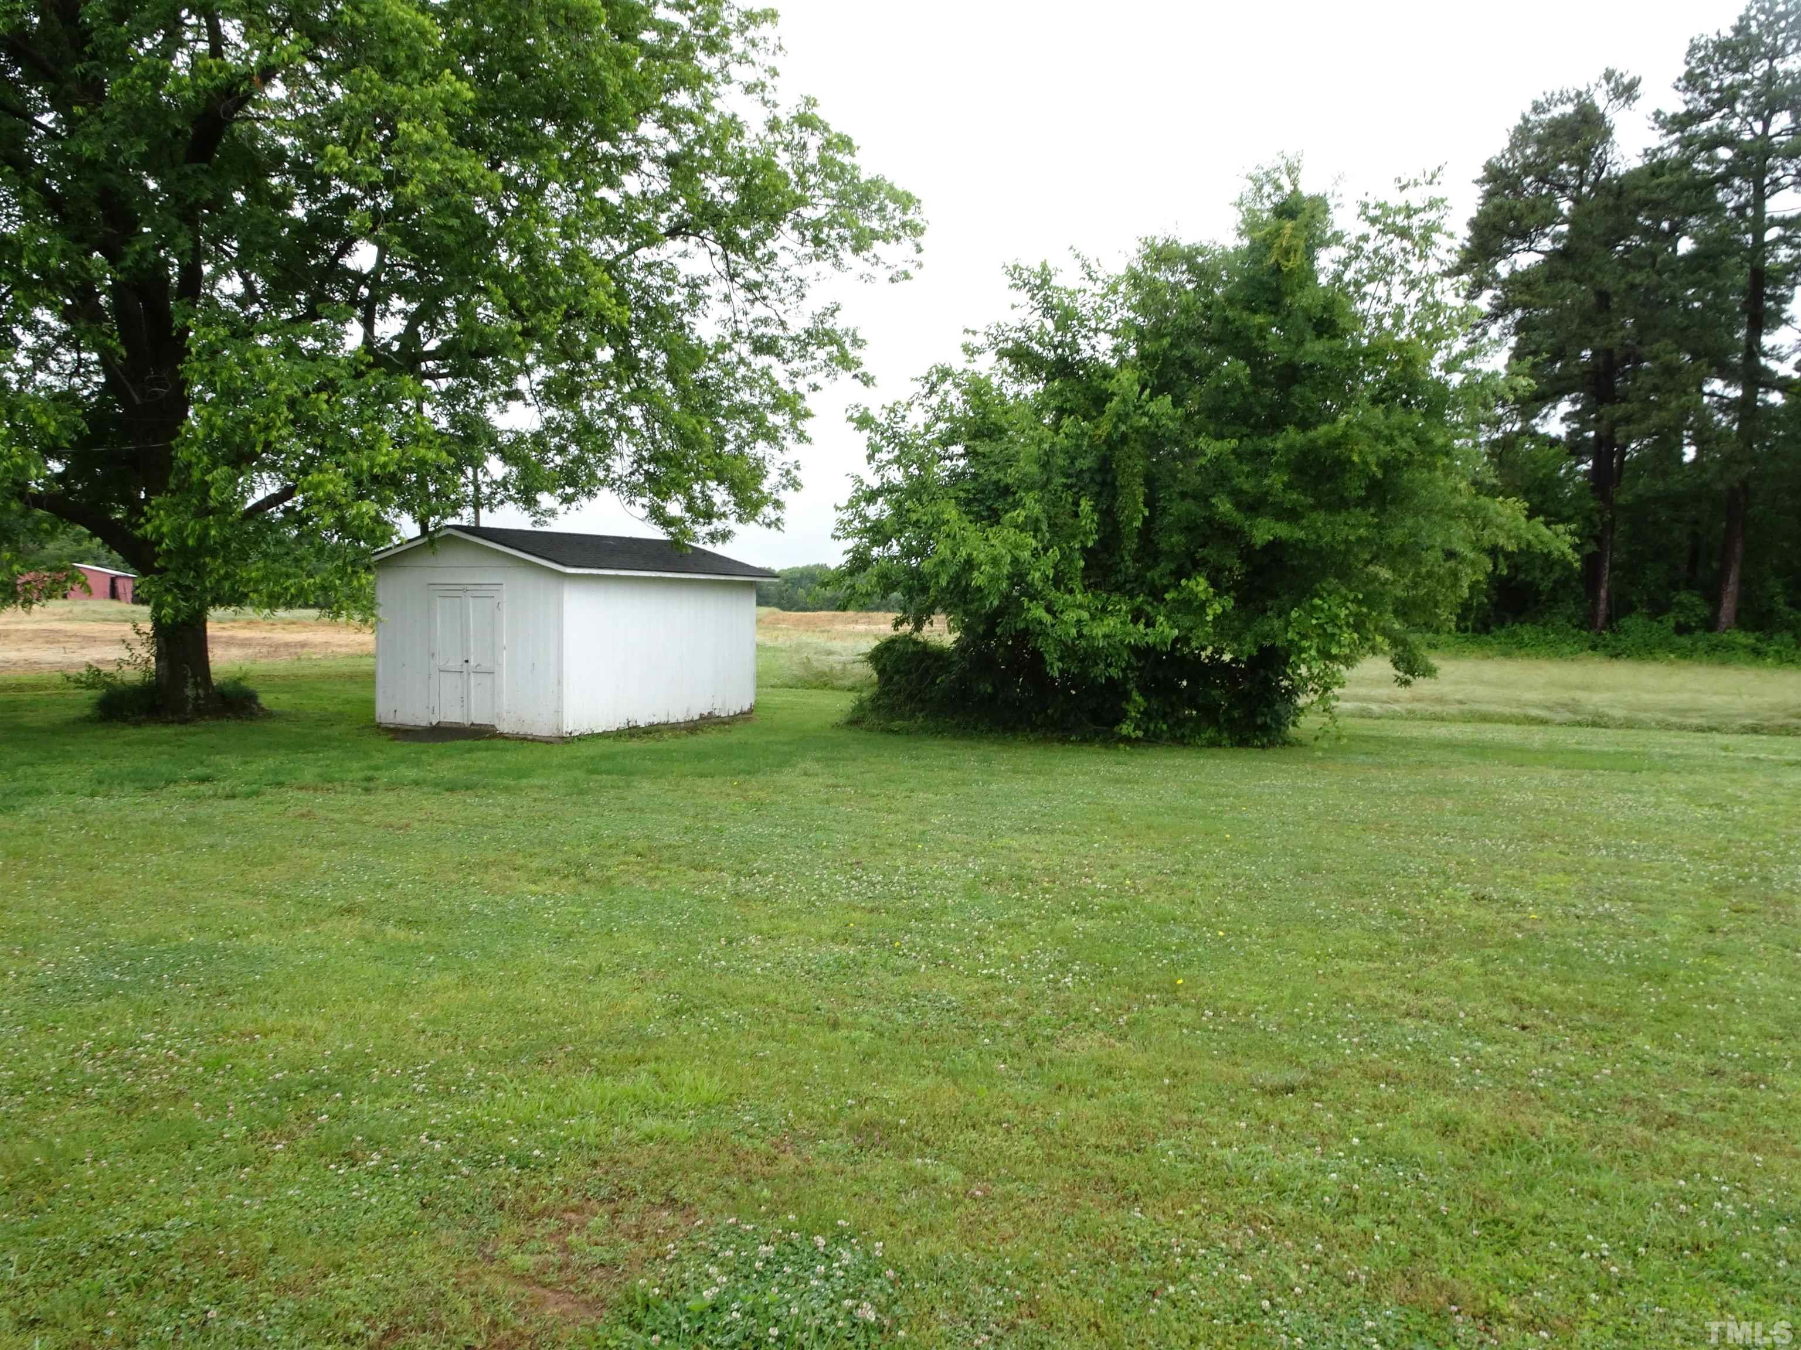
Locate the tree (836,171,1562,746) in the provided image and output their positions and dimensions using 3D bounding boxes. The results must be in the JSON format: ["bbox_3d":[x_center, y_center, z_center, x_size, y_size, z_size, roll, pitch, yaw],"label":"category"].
[{"bbox_3d":[4.350,-3.294,18.355,10.200,8.200,7.500,0,3,0],"label":"tree"}]

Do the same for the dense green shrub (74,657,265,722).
[{"bbox_3d":[-12.000,0.209,20.538,3.000,1.000,2.000,0,3,0],"label":"dense green shrub"}]

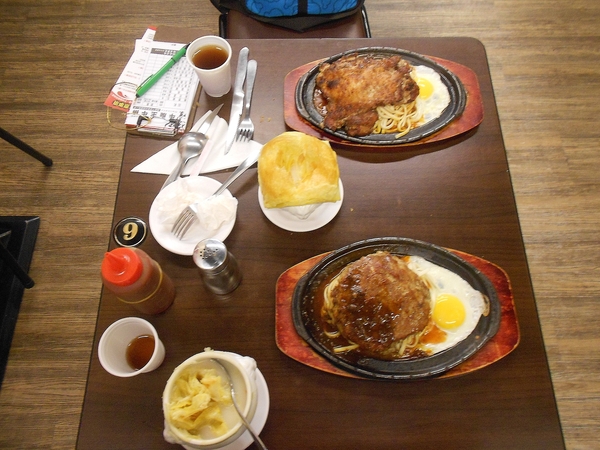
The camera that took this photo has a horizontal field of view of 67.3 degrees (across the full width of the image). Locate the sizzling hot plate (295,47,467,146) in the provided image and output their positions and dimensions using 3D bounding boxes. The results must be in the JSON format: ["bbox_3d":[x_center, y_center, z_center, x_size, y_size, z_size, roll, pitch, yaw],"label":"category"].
[{"bbox_3d":[0.132,-0.212,0.747,0.274,0.031,0.190,-1,69,0],"label":"sizzling hot plate"}]

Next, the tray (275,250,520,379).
[{"bbox_3d":[0.134,0.119,0.642,0.336,0.022,0.194,0,68,0],"label":"tray"}]

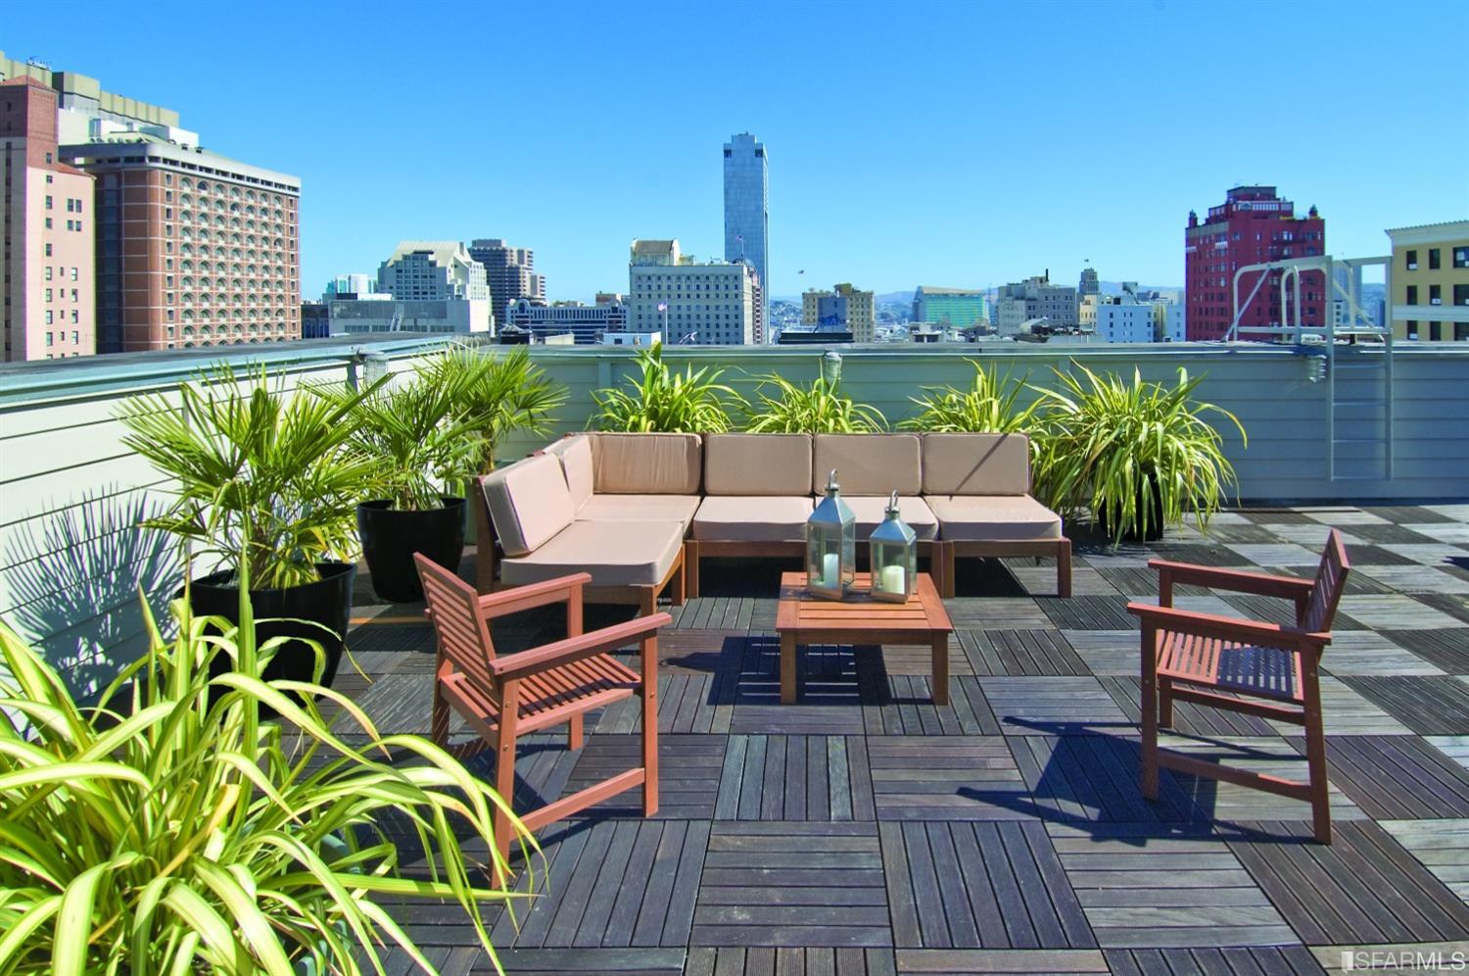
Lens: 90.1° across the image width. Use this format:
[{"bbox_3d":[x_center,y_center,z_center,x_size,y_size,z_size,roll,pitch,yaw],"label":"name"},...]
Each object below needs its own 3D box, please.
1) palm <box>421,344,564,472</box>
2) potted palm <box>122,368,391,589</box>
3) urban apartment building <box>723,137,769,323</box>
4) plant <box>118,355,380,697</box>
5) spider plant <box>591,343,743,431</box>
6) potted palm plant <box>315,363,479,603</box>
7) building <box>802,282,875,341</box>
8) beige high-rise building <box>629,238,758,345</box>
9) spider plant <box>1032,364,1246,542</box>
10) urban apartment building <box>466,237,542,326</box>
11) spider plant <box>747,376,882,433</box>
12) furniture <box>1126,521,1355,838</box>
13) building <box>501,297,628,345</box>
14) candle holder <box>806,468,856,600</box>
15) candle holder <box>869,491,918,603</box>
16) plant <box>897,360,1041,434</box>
[{"bbox_3d":[-1.742,-0.292,5.154,0.900,1.350,0.855,1,13,3],"label":"palm"},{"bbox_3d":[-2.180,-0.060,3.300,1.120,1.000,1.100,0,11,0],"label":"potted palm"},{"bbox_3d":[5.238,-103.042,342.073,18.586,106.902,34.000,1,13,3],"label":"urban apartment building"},{"bbox_3d":[-2.220,0.140,3.350,1.120,1.360,1.100,0,11,0],"label":"plant"},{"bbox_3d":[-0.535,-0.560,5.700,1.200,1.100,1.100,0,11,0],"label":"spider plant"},{"bbox_3d":[-2.020,-0.050,4.400,0.920,1.330,0.900,0,11,0],"label":"potted palm plant"},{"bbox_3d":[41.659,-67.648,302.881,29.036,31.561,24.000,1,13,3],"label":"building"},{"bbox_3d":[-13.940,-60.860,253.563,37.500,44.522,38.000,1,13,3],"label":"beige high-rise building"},{"bbox_3d":[3.060,-0.270,5.550,1.480,1.270,1.300,0,11,0],"label":"spider plant"},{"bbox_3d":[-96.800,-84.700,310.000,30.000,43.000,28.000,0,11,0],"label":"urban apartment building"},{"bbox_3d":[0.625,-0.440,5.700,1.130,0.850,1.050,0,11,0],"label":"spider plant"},{"bbox_3d":[1.693,0.594,2.430,0.580,0.860,0.590,8,15,30],"label":"furniture"},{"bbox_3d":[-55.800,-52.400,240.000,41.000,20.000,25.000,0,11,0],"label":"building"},{"bbox_3d":[0.438,0.190,3.285,0.170,0.572,0.170,6,14,24],"label":"candle holder"},{"bbox_3d":[0.713,0.245,3.258,0.170,0.477,0.170,7,15,27],"label":"candle holder"},{"bbox_3d":[1.773,-0.278,5.427,0.980,1.200,0.931,1,13,3],"label":"plant"}]

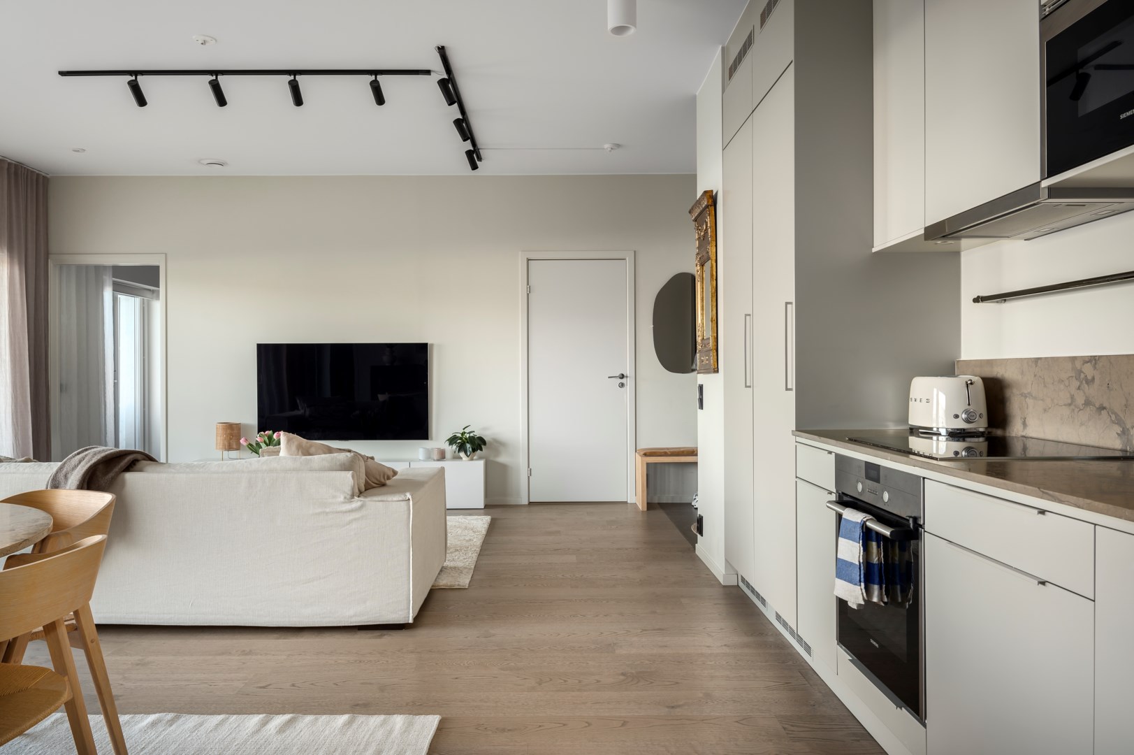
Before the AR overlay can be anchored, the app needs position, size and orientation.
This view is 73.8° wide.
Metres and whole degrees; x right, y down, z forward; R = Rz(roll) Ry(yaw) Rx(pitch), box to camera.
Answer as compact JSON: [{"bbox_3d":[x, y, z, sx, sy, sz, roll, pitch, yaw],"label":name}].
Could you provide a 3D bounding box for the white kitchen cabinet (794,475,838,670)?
[{"bbox_3d":[1.145,0.665,2.638,0.560,0.581,0.396,0,0,-1],"label":"white kitchen cabinet"}]

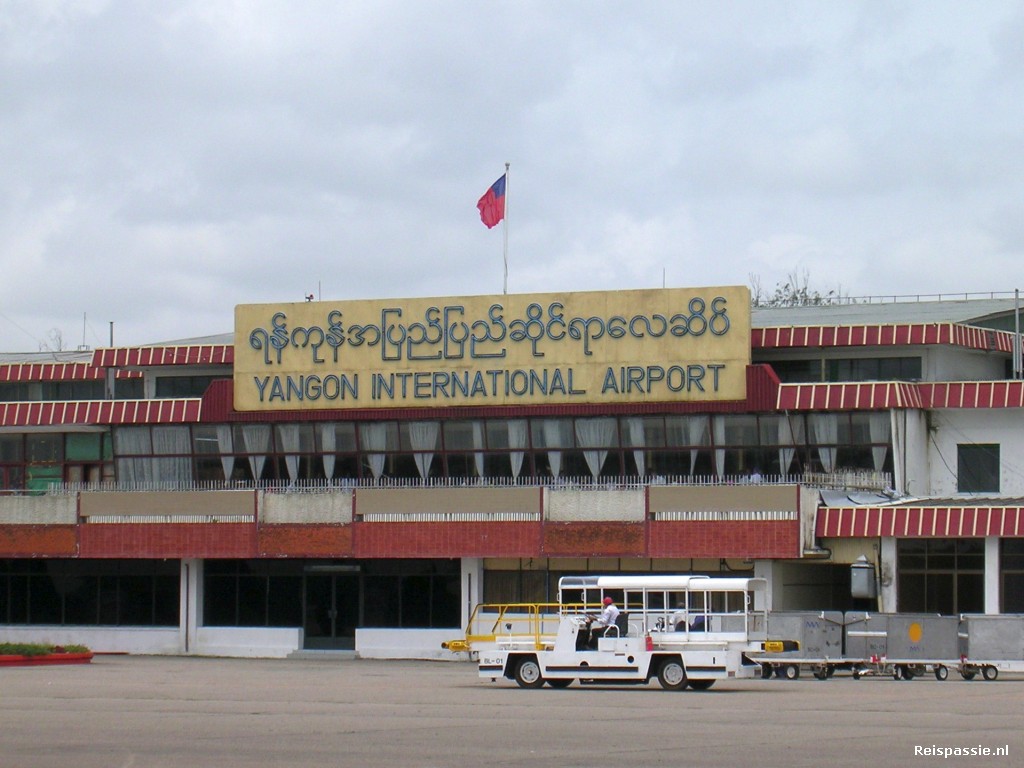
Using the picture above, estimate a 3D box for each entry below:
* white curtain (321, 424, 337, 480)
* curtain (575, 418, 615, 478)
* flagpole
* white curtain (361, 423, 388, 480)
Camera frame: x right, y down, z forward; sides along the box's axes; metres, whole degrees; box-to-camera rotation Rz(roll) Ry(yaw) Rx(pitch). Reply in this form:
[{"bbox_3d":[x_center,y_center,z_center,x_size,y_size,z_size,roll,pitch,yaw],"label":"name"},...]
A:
[{"bbox_3d":[-6.092,2.324,112.945,0.546,1.959,0.150,-1,-4,26],"label":"white curtain"},{"bbox_3d":[2.498,1.900,101.781,1.300,1.855,0.180,-1,-3,25],"label":"curtain"},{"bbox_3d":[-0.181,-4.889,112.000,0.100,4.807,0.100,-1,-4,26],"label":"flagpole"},{"bbox_3d":[-4.244,2.083,104.992,0.897,1.790,0.180,-1,-3,25],"label":"white curtain"}]

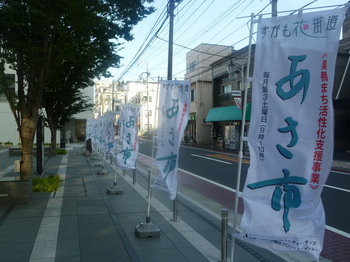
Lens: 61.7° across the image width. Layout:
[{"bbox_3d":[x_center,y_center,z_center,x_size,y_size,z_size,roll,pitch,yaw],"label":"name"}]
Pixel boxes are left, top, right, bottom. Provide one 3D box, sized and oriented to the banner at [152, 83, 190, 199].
[{"bbox_3d":[-0.057,0.146,4.750,0.560,1.840,0.170,3,-1,24],"label":"banner"}]

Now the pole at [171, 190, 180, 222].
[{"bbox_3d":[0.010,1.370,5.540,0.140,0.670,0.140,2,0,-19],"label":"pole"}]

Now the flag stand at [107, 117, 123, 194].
[{"bbox_3d":[-1.640,0.530,8.150,0.420,2.380,0.420,2,0,-19],"label":"flag stand"}]

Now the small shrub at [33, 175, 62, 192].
[{"bbox_3d":[-3.500,1.420,8.100,0.780,0.340,0.800,2,0,-19],"label":"small shrub"}]

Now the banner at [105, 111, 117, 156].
[{"bbox_3d":[-2.510,0.100,11.400,0.570,1.790,0.160,3,-1,30],"label":"banner"}]

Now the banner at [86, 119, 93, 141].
[{"bbox_3d":[-6.500,0.070,22.300,0.560,1.750,0.150,3,-1,28],"label":"banner"}]

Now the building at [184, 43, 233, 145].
[{"bbox_3d":[3.650,-3.600,31.300,4.100,10.100,4.100,2,0,-19],"label":"building"}]

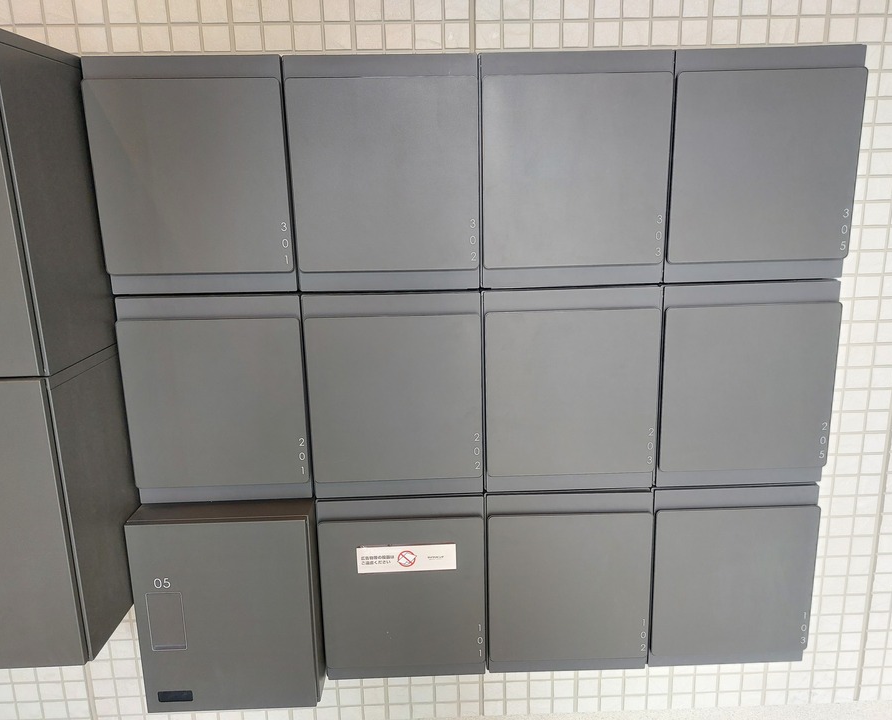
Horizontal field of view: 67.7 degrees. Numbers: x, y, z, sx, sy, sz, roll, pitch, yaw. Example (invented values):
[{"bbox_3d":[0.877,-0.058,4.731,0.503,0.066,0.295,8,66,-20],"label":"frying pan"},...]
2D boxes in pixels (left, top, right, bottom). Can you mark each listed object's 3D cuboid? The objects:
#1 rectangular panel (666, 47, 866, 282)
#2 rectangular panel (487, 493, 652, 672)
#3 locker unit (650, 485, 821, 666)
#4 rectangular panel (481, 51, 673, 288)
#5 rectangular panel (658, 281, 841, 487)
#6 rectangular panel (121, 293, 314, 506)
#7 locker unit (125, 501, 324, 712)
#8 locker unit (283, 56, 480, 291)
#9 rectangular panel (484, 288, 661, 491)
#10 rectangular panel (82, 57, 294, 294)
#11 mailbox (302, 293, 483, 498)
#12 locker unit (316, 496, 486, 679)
[{"bbox_3d":[0.492,-0.301,1.048,0.286,0.344,0.050,-2,12,-1],"label":"rectangular panel"},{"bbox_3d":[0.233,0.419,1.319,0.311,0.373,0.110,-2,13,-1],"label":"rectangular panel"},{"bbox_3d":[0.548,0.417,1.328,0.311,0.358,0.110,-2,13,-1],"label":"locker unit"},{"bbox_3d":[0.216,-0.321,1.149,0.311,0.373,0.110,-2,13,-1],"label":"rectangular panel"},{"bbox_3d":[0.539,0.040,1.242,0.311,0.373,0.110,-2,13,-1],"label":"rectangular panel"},{"bbox_3d":[-0.375,0.067,1.103,0.286,0.344,0.050,-2,12,-1],"label":"rectangular panel"},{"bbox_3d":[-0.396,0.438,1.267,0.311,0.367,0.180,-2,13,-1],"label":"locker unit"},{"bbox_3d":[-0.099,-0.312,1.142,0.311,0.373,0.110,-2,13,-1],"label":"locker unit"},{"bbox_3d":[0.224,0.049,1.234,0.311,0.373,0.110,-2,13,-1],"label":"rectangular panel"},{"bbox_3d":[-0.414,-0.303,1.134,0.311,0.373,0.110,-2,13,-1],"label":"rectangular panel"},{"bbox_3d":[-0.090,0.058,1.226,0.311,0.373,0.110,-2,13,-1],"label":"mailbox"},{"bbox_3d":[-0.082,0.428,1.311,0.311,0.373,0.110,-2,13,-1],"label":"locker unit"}]

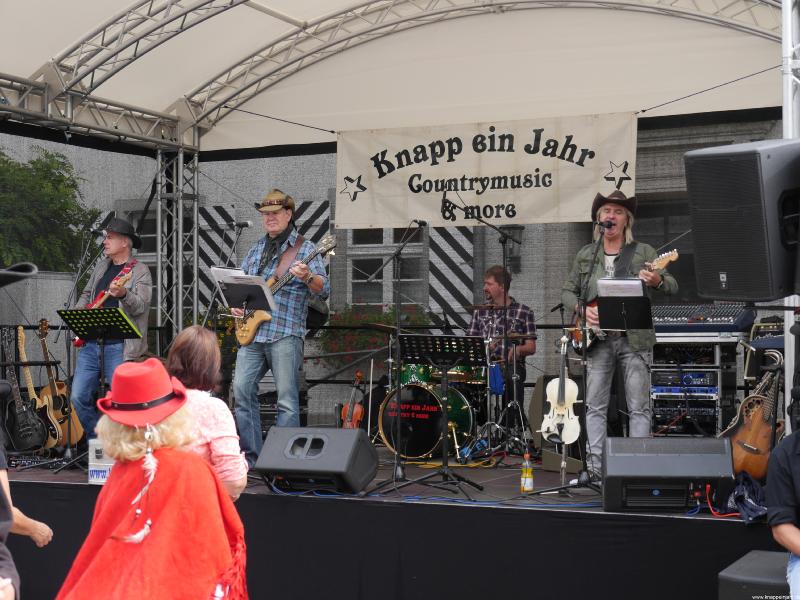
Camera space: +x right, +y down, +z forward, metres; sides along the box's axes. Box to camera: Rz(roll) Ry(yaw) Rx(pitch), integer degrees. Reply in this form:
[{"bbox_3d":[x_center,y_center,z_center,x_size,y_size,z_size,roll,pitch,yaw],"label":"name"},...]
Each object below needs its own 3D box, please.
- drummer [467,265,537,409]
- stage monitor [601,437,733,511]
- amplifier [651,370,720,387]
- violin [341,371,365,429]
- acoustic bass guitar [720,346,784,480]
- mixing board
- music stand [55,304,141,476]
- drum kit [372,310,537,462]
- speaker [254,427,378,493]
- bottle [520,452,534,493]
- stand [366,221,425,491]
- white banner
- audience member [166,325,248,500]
[{"bbox_3d":[0.730,0.472,10.800,0.600,1.400,0.720,-1,-2,18],"label":"drummer"},{"bbox_3d":[1.403,0.917,7.860,0.670,0.360,0.520,0,-1,4],"label":"stage monitor"},{"bbox_3d":[2.040,0.540,10.280,0.483,0.090,0.380,-1,-2,28],"label":"amplifier"},{"bbox_3d":[-0.334,0.770,10.400,0.210,0.590,0.090,-1,-22,28],"label":"violin"},{"bbox_3d":[2.270,0.620,9.200,0.130,1.030,0.400,24,-16,-37],"label":"acoustic bass guitar"},{"bbox_3d":[2.070,0.126,10.270,0.780,0.200,0.500,-1,-2,28],"label":"mixing board"},{"bbox_3d":[-2.020,0.609,10.030,0.500,1.120,0.470,-2,-2,42],"label":"music stand"},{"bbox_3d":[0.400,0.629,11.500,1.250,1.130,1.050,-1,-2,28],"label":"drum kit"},{"bbox_3d":[-0.500,0.942,8.755,0.640,0.360,0.430,-1,-2,28],"label":"speaker"},{"bbox_3d":[0.742,1.004,8.610,0.070,0.230,0.070,-1,-2,28],"label":"bottle"},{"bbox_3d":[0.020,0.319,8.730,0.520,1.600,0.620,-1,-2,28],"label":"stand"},{"bbox_3d":[0.673,-1.072,12.560,2.800,0.880,0.040,-1,-2,28],"label":"white banner"},{"bbox_3d":[-0.794,0.926,5.800,0.480,1.660,0.330,0,-2,9],"label":"audience member"}]

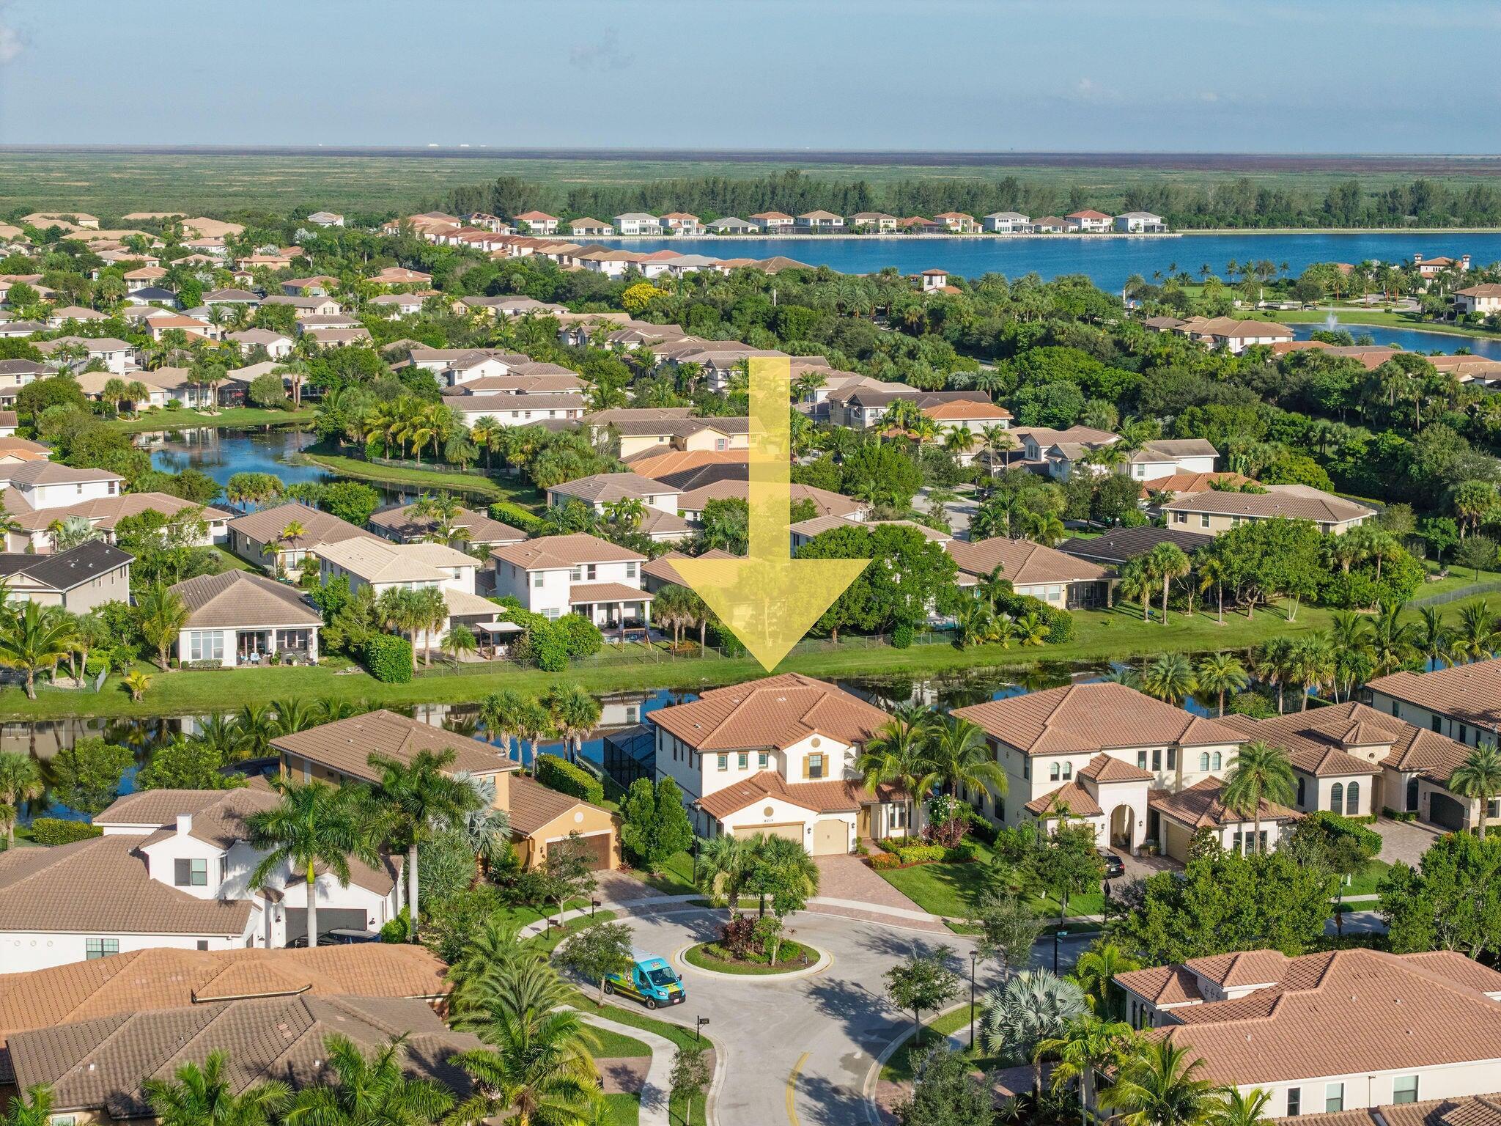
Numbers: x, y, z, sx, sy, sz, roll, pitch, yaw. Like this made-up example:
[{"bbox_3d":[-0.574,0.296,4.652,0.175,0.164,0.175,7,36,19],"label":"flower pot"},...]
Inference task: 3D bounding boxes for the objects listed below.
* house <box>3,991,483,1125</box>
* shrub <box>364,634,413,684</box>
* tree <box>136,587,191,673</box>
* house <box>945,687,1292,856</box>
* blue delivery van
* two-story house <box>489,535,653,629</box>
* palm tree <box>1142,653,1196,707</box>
[{"bbox_3d":[-24.229,24.752,149.903,23.500,6.300,15.800,-2,8,-18],"label":"house"},{"bbox_3d":[-32.975,8.828,276.457,2.900,3.200,6.500,-3,8,-21],"label":"shrub"},{"bbox_3d":[-54.070,5.910,279.090,4.960,7.920,4.960,0,8,0],"label":"tree"},{"bbox_3d":[26.200,14.270,213.530,17.300,10.000,24.800,-2,8,-15],"label":"house"},{"bbox_3d":[-6.190,23.720,173.900,2.100,2.600,5.900,-7,11,-42],"label":"blue delivery van"},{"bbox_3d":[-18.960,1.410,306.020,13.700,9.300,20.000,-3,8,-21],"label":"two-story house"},{"bbox_3d":[33.433,10.382,240.861,4.288,6.235,4.288,1,8,8],"label":"palm tree"}]

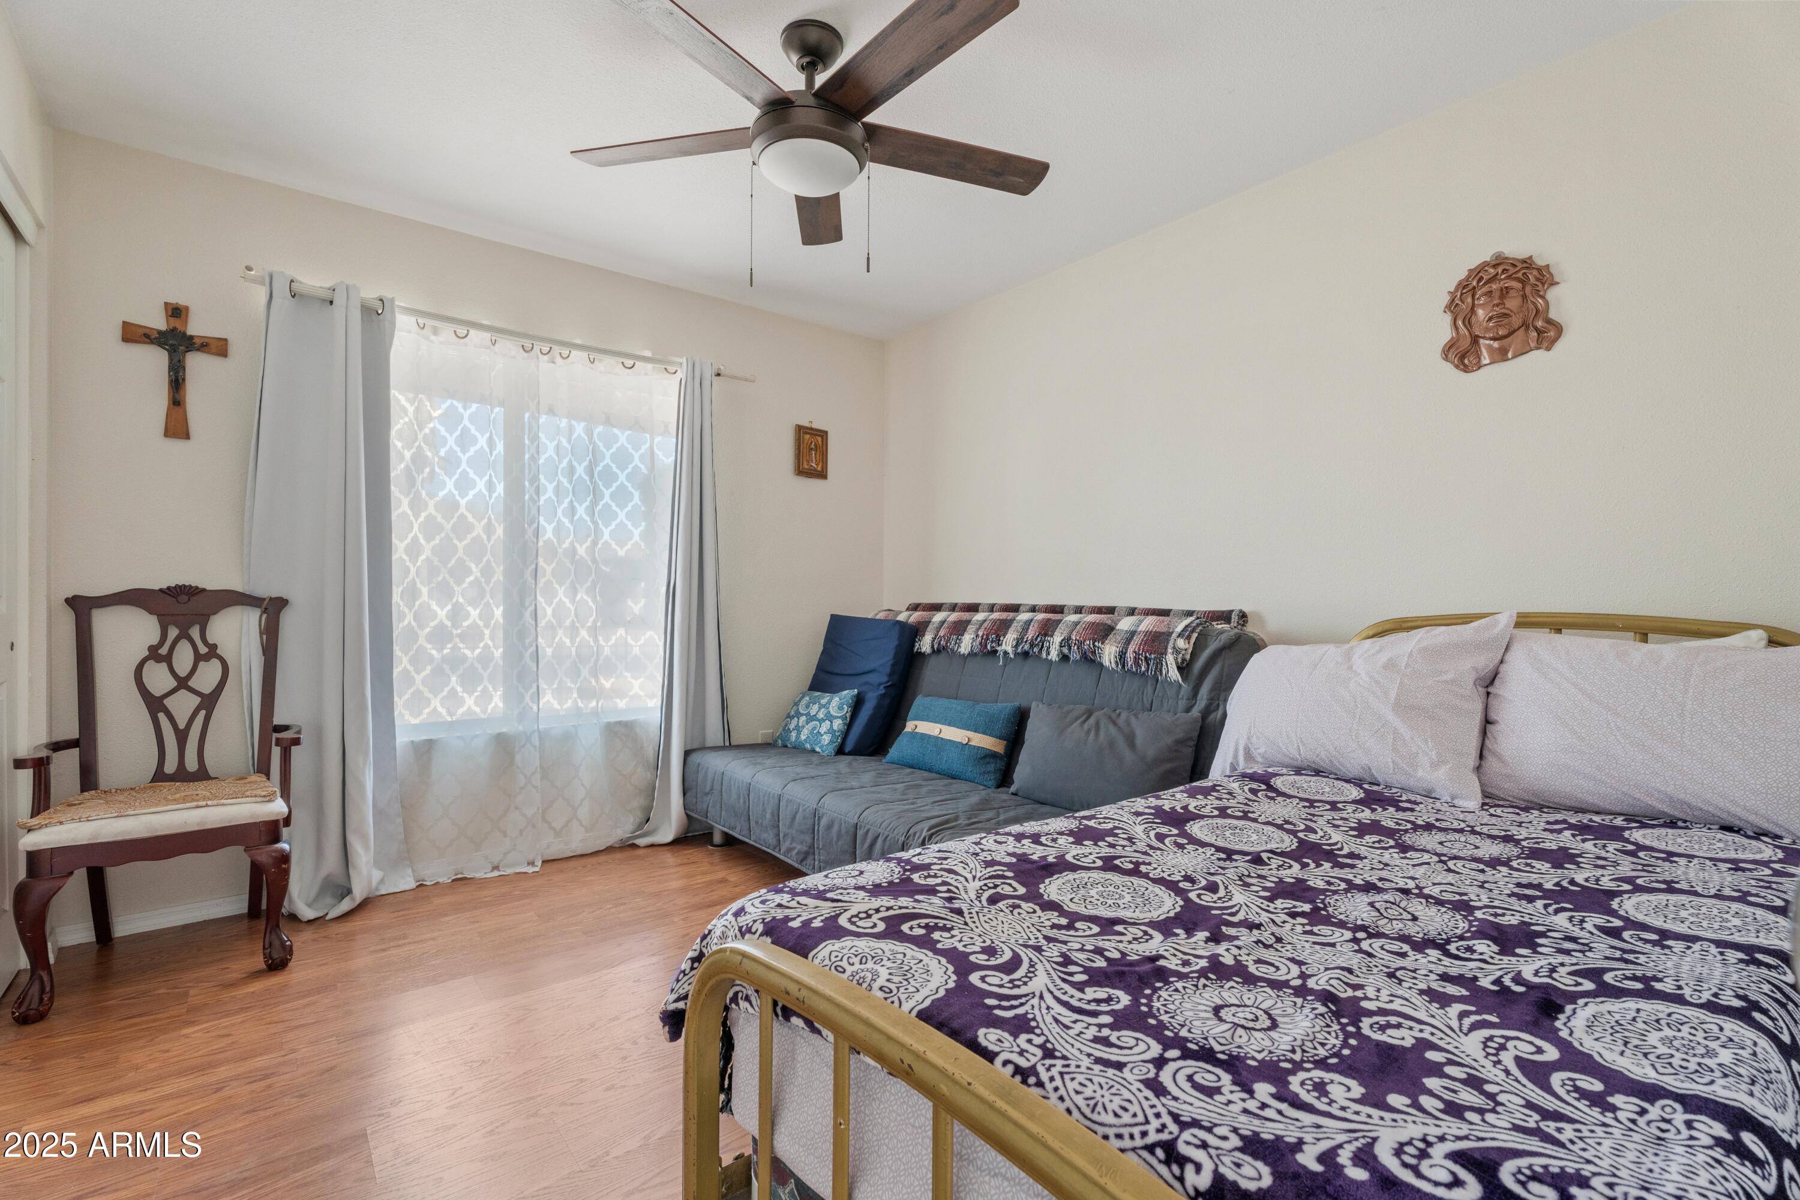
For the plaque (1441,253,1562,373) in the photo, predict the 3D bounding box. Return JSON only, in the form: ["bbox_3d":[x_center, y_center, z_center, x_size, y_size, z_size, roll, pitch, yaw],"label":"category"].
[{"bbox_3d":[1.586,-0.764,2.127,0.059,0.282,0.252,0,0,-39],"label":"plaque"}]

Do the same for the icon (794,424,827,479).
[{"bbox_3d":[-0.441,-0.737,3.969,0.178,0.242,0.030,0,0,-39],"label":"icon"}]

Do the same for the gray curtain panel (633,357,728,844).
[{"bbox_3d":[-0.944,-0.002,3.460,0.385,2.075,0.158,0,0,-39],"label":"gray curtain panel"}]

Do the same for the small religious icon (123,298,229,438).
[{"bbox_3d":[-2.260,-0.715,2.502,0.247,0.420,0.044,0,0,-39],"label":"small religious icon"}]

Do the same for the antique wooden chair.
[{"bbox_3d":[-2.081,0.493,2.296,0.568,1.067,0.573,0,0,-39],"label":"antique wooden chair"}]

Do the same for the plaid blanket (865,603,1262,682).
[{"bbox_3d":[0.479,0.138,3.240,0.296,0.227,1.828,0,0,-39],"label":"plaid blanket"}]

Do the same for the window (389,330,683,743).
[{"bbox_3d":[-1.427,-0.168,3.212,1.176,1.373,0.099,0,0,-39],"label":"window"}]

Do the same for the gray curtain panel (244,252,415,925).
[{"bbox_3d":[-1.891,-0.014,2.675,0.435,2.085,0.178,0,0,-39],"label":"gray curtain panel"}]

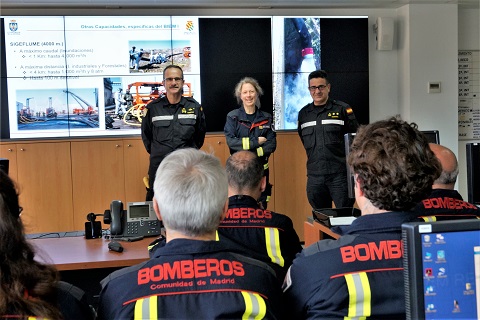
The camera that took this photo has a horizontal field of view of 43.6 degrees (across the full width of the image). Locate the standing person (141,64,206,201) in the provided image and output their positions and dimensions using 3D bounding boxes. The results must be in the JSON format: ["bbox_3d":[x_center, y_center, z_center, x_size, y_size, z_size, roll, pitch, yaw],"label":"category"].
[{"bbox_3d":[-0.533,0.110,4.928,0.550,1.750,0.340,-2,4,-9],"label":"standing person"}]

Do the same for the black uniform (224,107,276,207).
[{"bbox_3d":[0.098,0.241,4.981,0.460,1.360,0.350,-2,4,-6],"label":"black uniform"}]

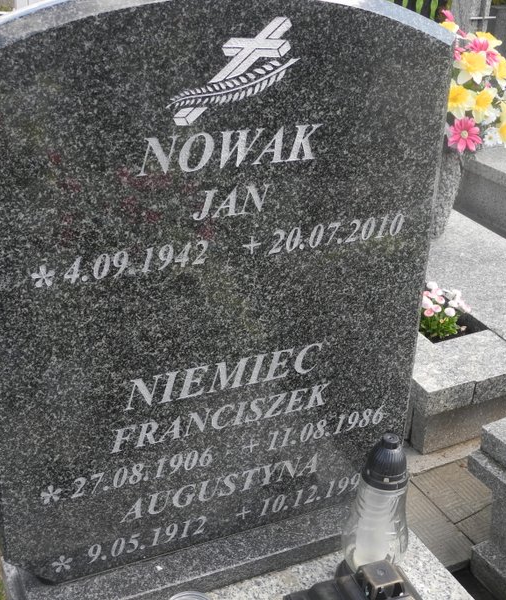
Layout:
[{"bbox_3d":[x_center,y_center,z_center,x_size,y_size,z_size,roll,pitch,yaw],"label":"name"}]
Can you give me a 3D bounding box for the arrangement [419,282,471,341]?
[{"bbox_3d":[0.545,0.028,2.500,0.155,0.135,0.145,8,26,12],"label":"arrangement"}]

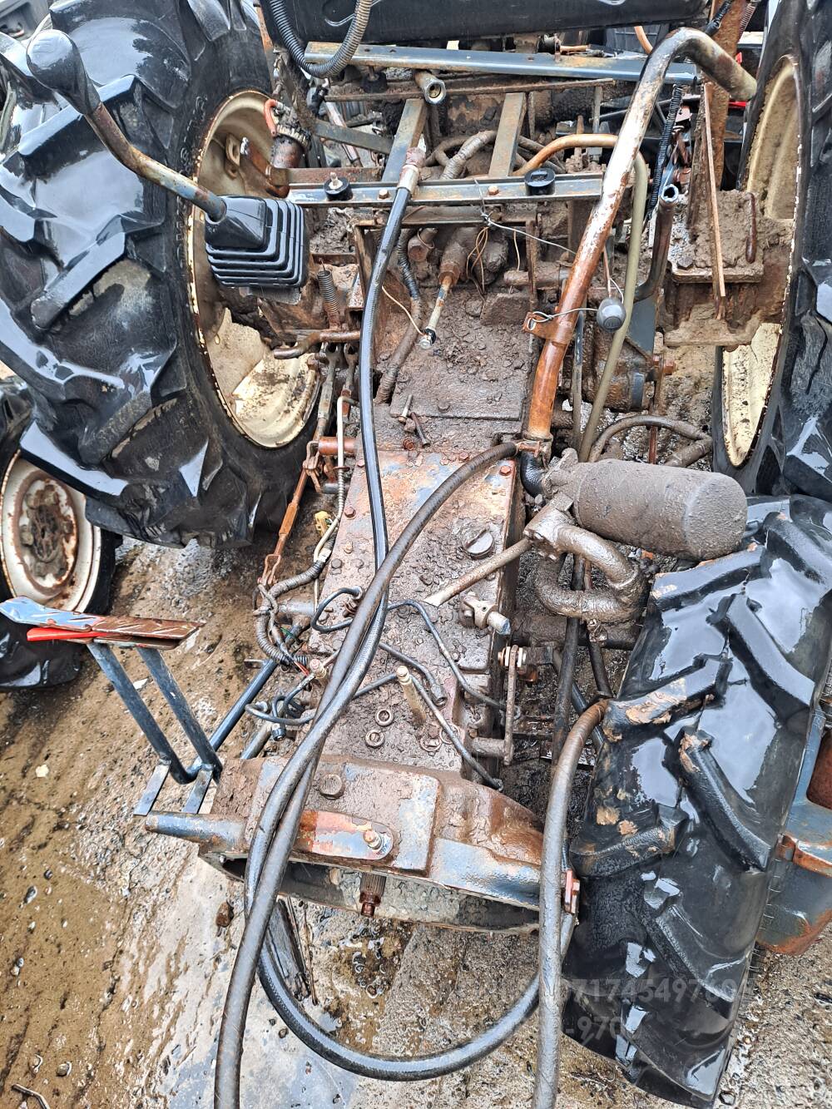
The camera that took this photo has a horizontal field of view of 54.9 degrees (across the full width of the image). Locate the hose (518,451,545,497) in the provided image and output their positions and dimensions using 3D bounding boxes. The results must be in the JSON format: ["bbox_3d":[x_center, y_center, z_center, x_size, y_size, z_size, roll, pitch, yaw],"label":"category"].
[{"bbox_3d":[0.160,-0.112,1.100,0.042,0.072,0.036,4,38,13],"label":"hose"}]

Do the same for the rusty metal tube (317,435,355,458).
[{"bbox_3d":[-0.112,-0.153,1.140,0.059,0.026,0.026,4,59,13],"label":"rusty metal tube"}]

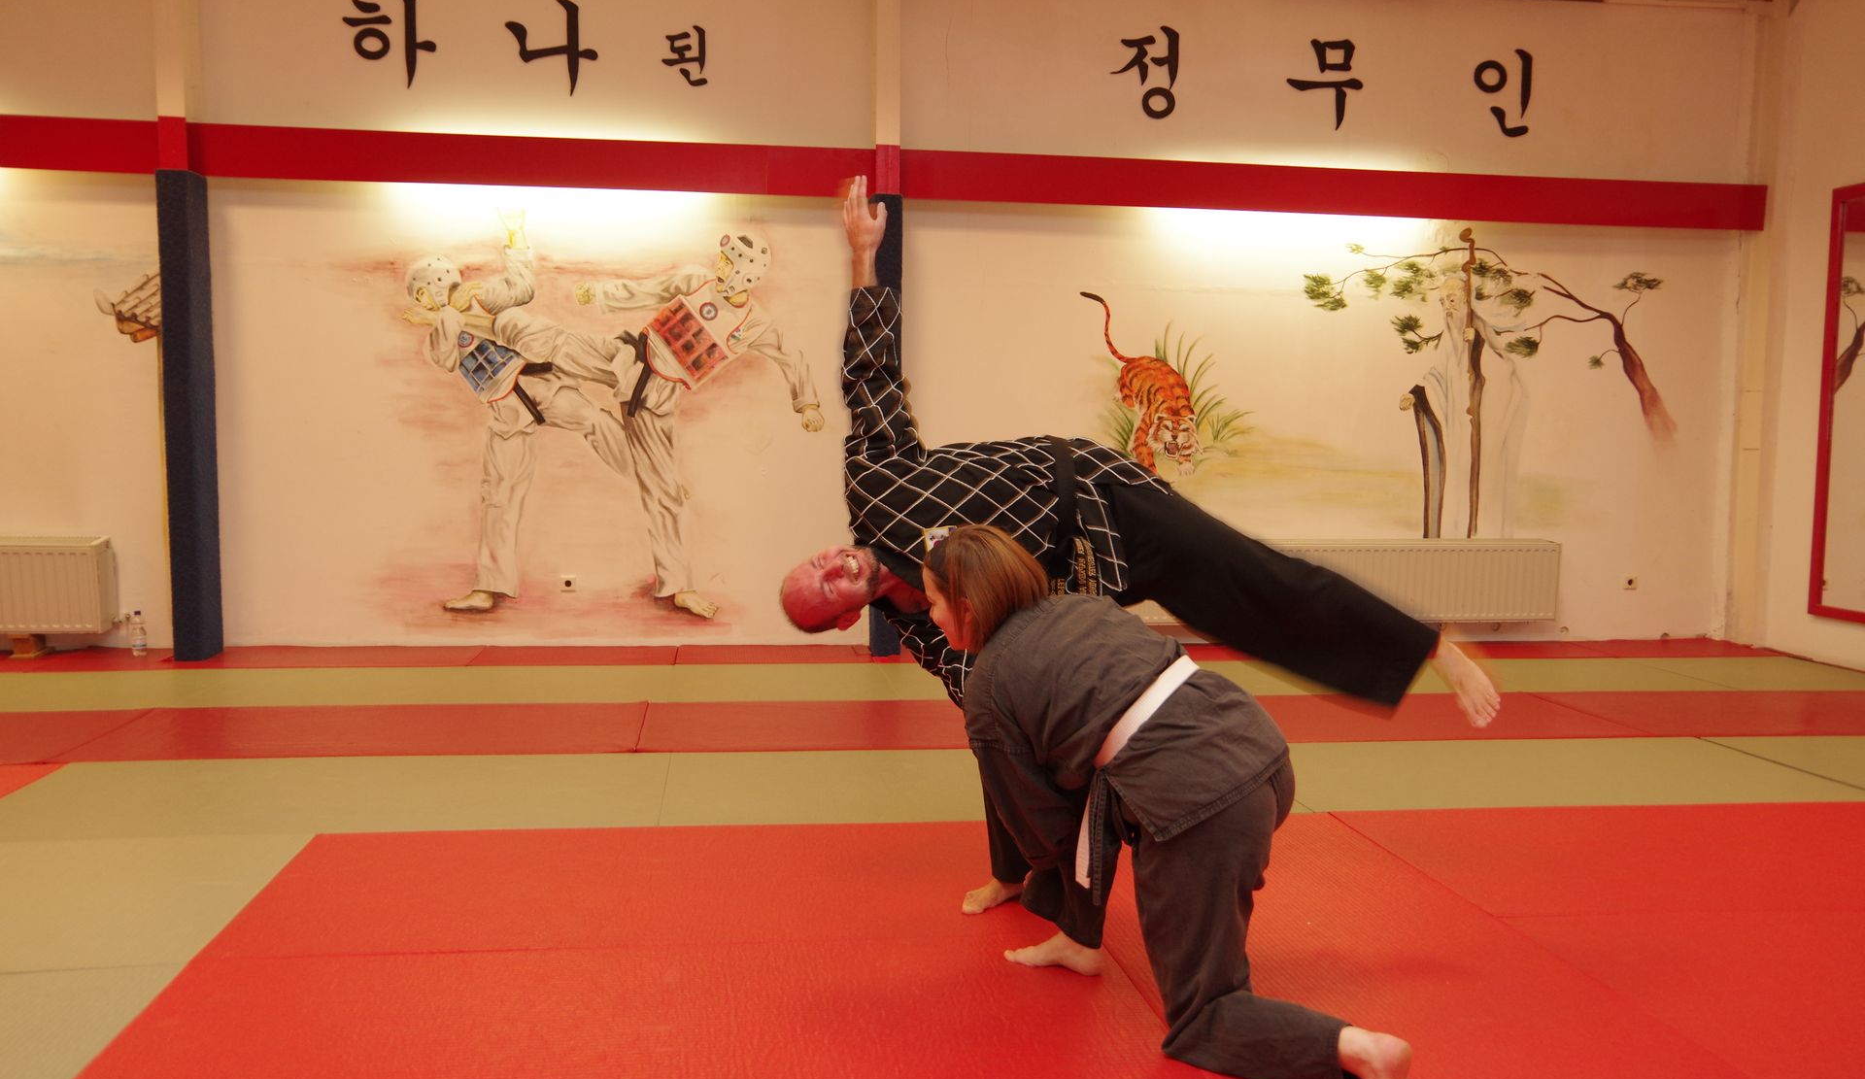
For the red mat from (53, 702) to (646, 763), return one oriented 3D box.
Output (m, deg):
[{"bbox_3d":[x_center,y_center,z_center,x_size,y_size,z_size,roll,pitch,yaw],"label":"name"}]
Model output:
[{"bbox_3d":[-2.146,0.755,5.444,2.000,0.035,1.000,0,4,-8],"label":"red mat"}]

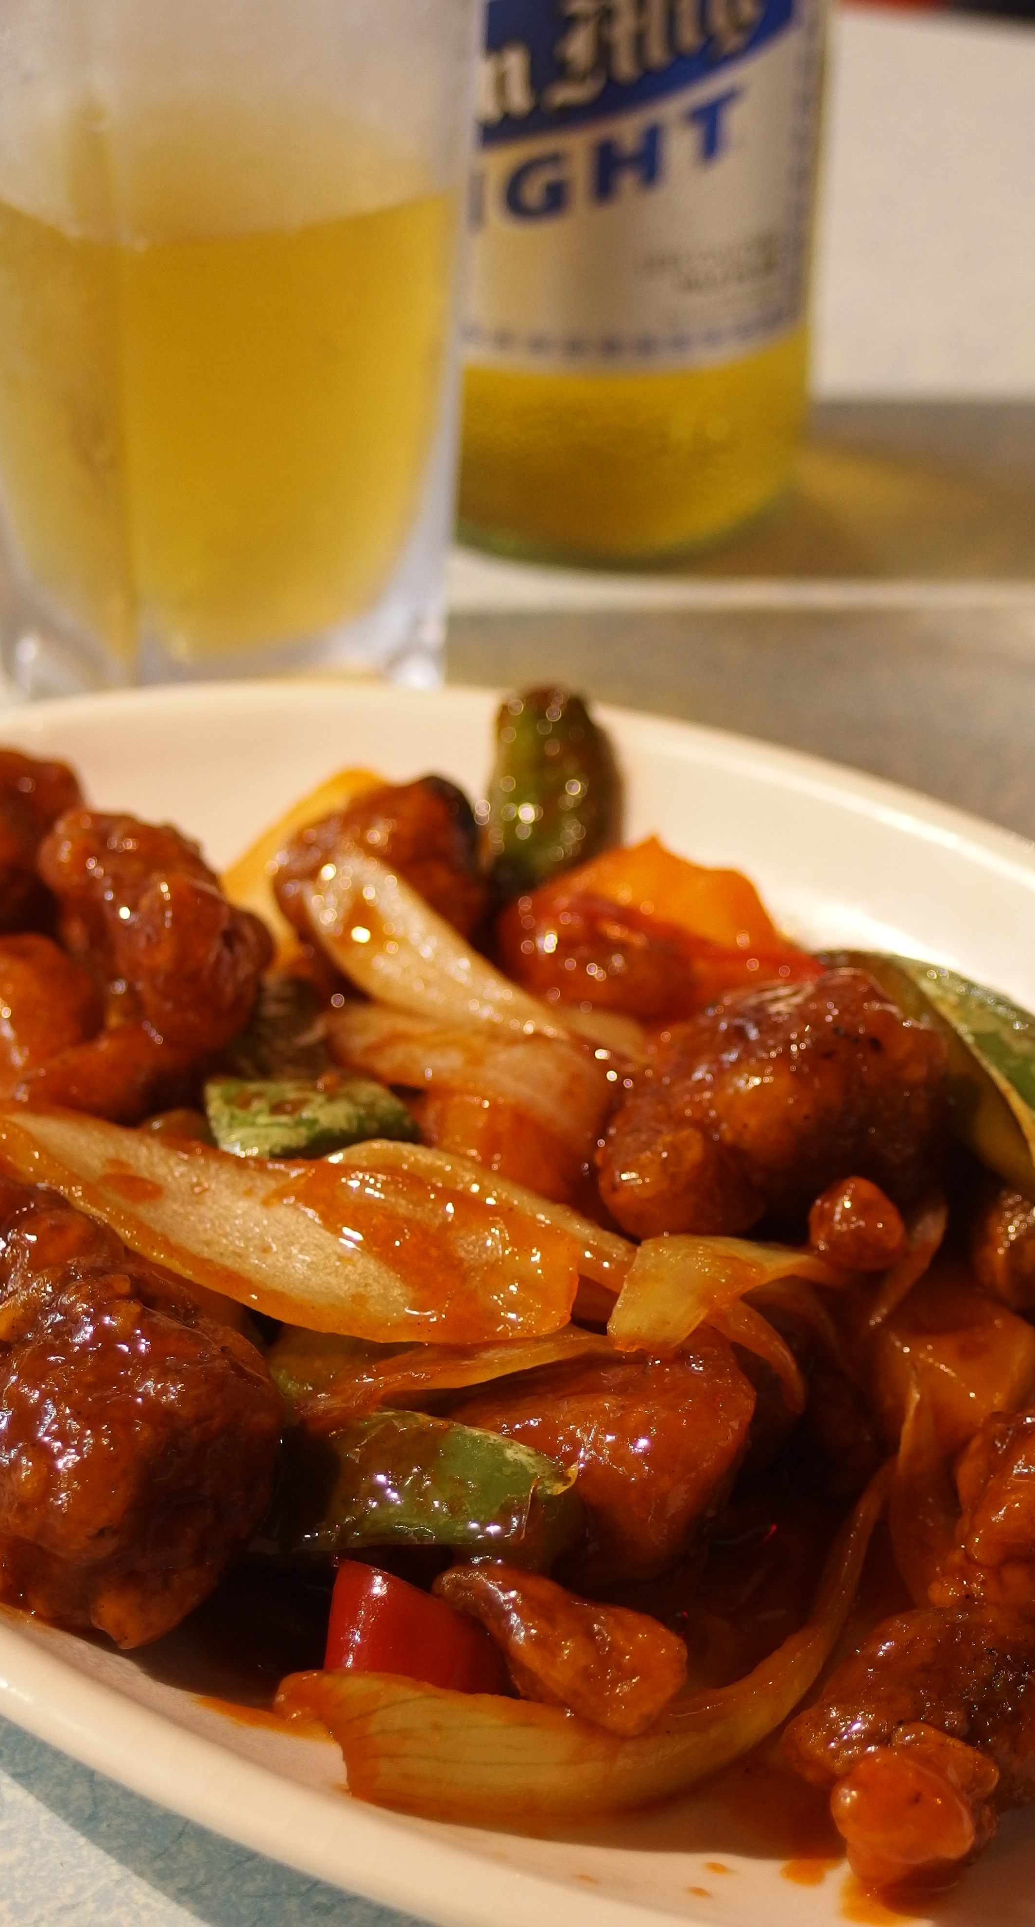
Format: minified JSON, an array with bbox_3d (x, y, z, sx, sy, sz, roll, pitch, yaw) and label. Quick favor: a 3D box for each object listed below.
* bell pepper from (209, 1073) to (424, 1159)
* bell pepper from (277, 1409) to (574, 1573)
[{"bbox_3d":[-0.021,0.017,0.350,0.024,0.010,0.016,0,34,0],"label":"bell pepper"},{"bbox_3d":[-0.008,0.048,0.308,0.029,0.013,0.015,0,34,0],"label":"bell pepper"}]

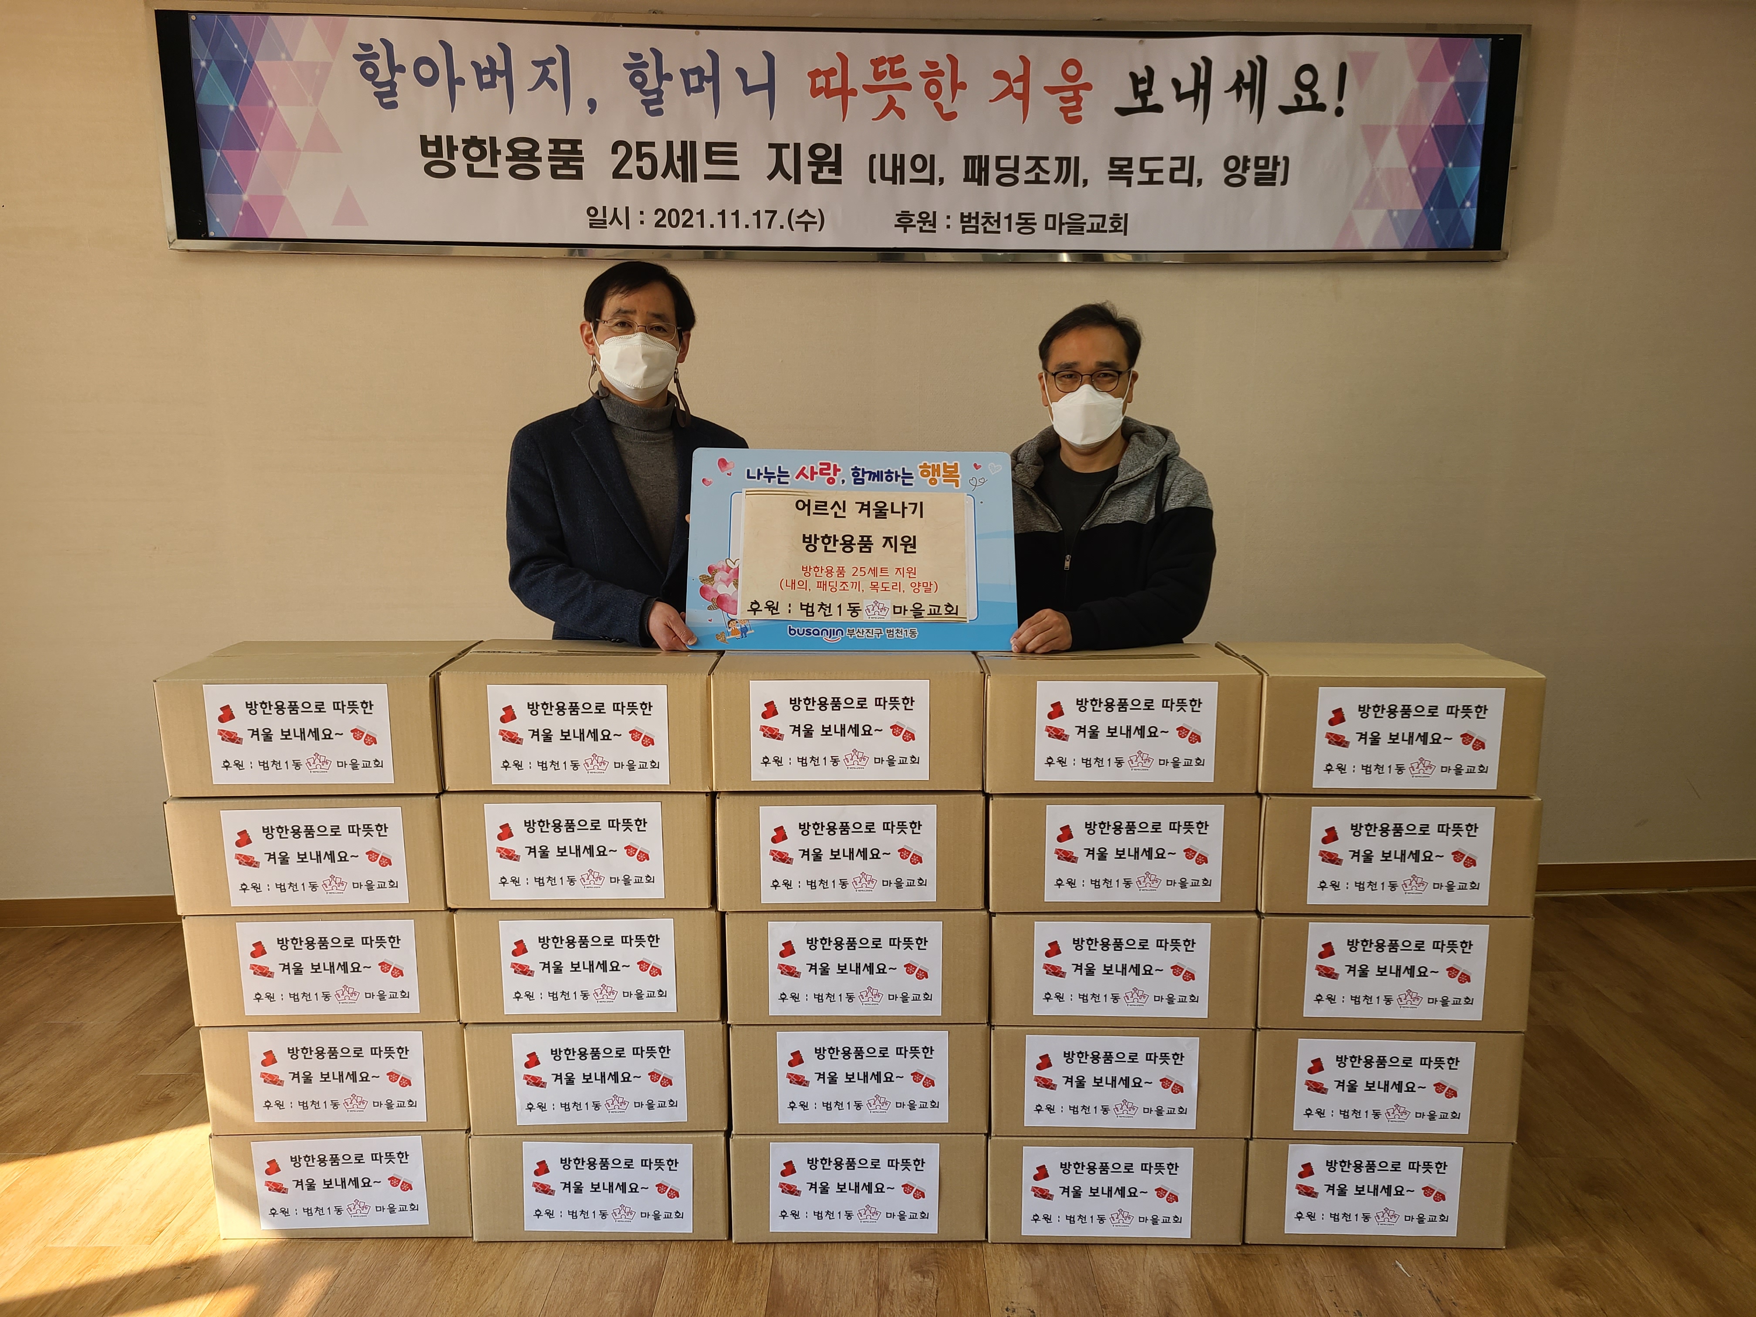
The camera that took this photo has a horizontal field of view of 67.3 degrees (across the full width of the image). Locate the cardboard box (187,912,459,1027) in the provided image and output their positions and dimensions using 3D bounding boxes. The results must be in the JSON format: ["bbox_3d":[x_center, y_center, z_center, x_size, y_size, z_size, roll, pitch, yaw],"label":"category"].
[{"bbox_3d":[-0.958,0.504,2.427,0.451,0.203,0.330,-1,11,-2],"label":"cardboard box"}]

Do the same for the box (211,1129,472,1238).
[{"bbox_3d":[-0.940,0.896,2.486,0.446,0.201,0.345,0,11,0],"label":"box"}]

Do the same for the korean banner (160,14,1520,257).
[{"bbox_3d":[-0.050,-1.372,3.462,3.570,0.575,0.050,-1,11,-3],"label":"korean banner"}]

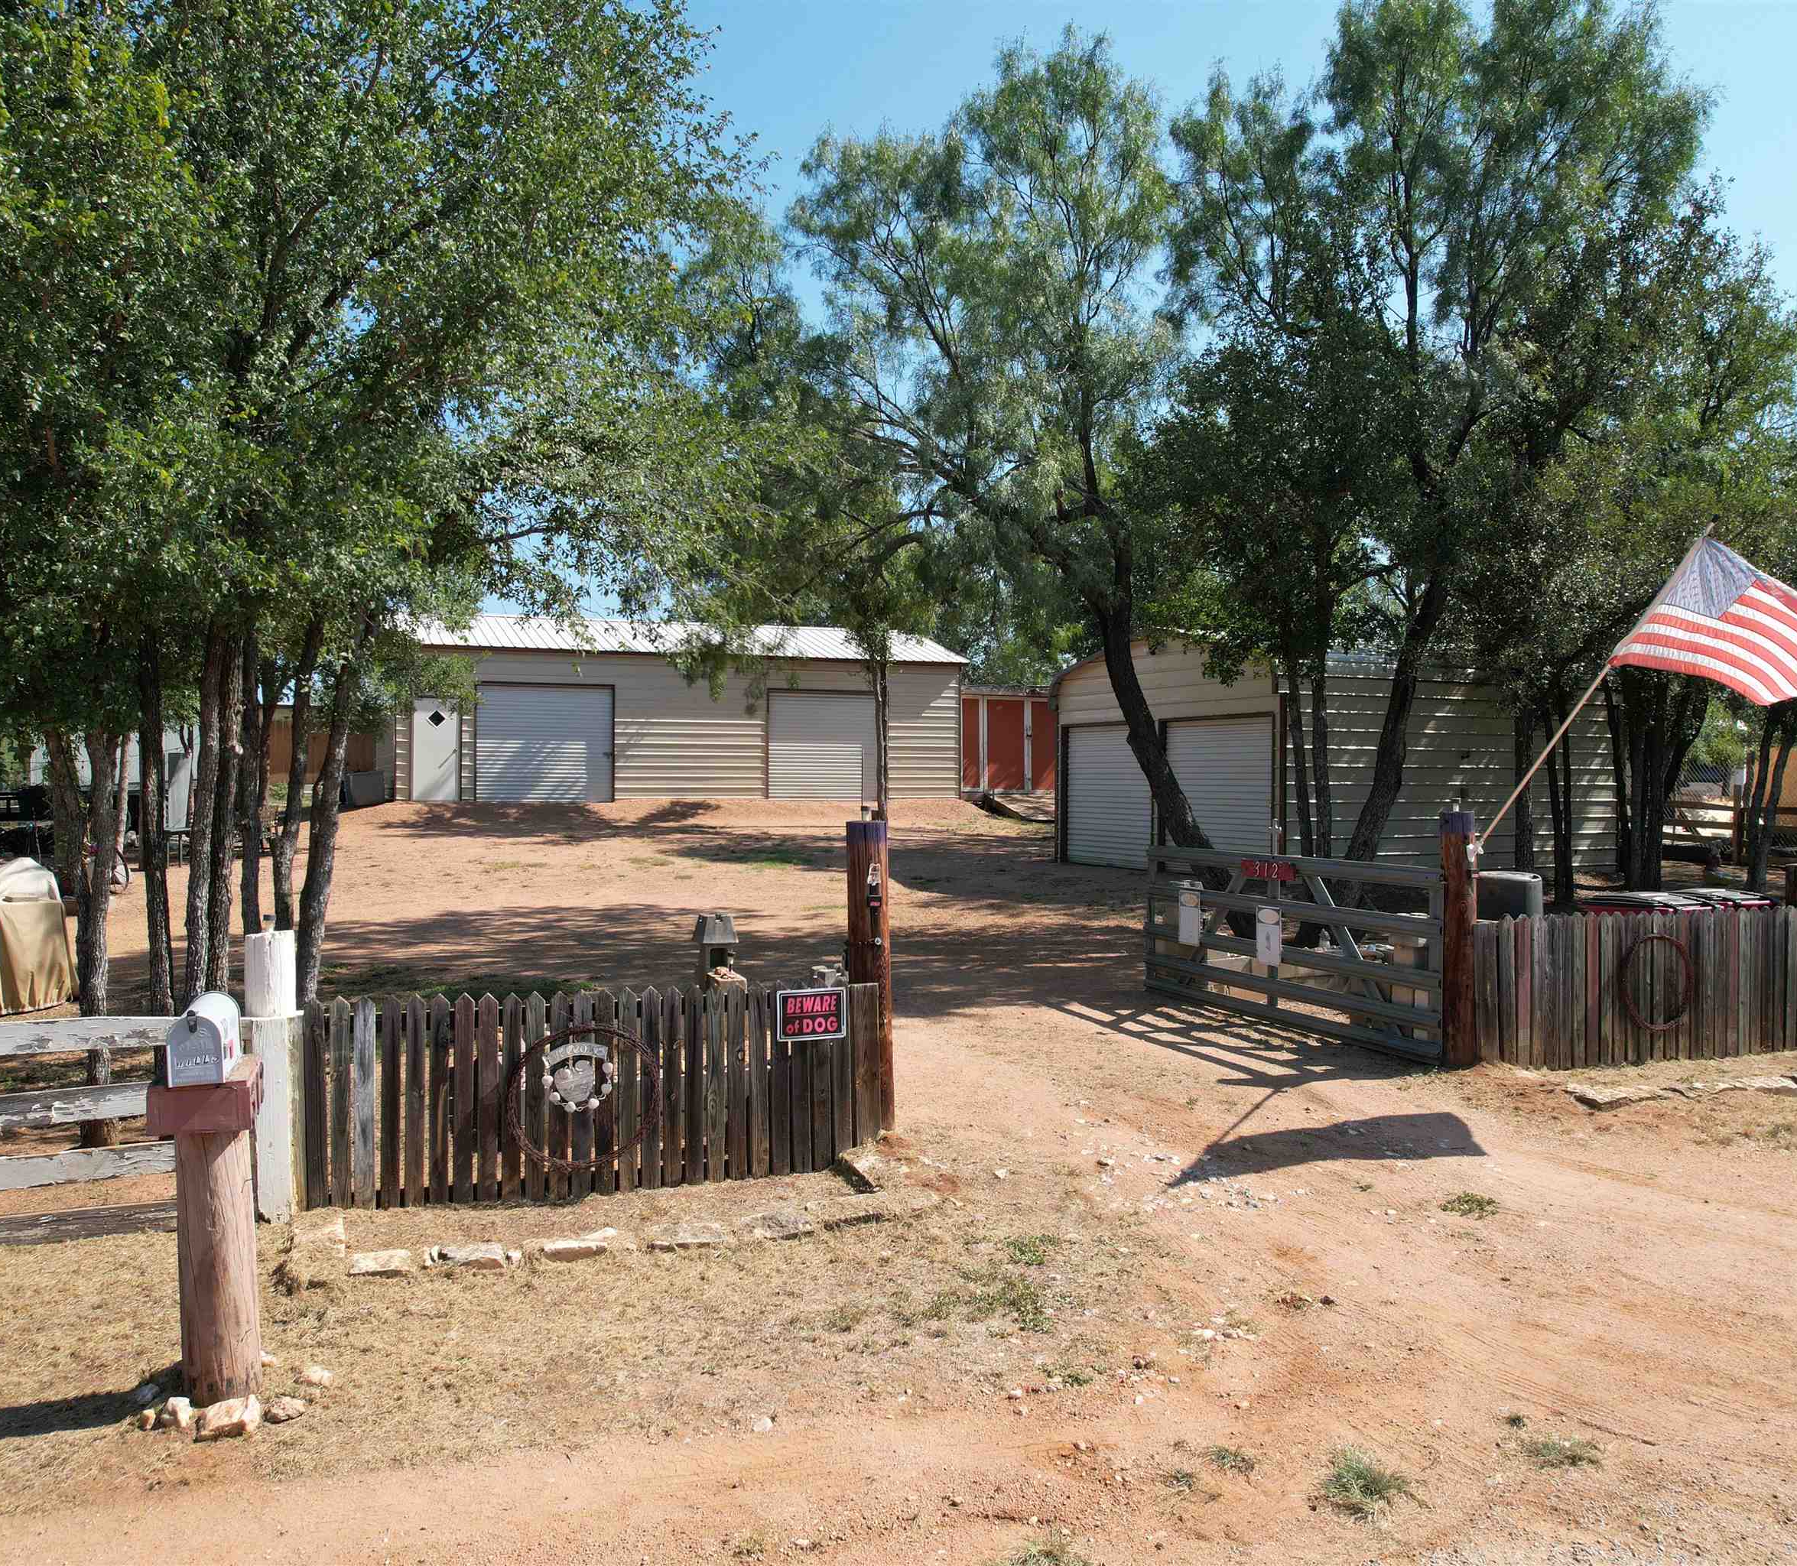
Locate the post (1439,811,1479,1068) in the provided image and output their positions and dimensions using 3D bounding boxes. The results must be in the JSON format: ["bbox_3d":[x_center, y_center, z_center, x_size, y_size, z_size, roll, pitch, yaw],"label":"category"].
[{"bbox_3d":[3.710,1.030,9.500,0.210,1.680,0.210,0,0,-17],"label":"post"}]

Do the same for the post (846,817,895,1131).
[{"bbox_3d":[-0.147,1.035,7.660,0.210,1.680,0.210,-1,0,-17],"label":"post"}]

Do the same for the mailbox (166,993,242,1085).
[{"bbox_3d":[-2.400,0.885,4.980,0.168,0.230,0.485,-2,0,-18],"label":"mailbox"}]

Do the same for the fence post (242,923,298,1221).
[{"bbox_3d":[-2.950,1.367,6.750,0.220,1.340,0.220,0,0,-17],"label":"fence post"}]

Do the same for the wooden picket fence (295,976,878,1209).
[{"bbox_3d":[-1.360,1.450,6.900,2.750,0.950,0.100,0,0,-18],"label":"wooden picket fence"}]

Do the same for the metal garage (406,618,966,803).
[{"bbox_3d":[-5.620,-1.740,33.950,12.250,4.200,7.400,0,0,-22],"label":"metal garage"}]

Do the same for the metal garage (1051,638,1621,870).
[{"bbox_3d":[6.980,-0.475,24.050,6.350,3.800,6.650,0,0,-22],"label":"metal garage"}]

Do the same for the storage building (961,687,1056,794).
[{"bbox_3d":[2.600,-1.090,35.600,3.700,2.620,3.000,0,0,-22],"label":"storage building"}]

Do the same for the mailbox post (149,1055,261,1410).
[{"bbox_3d":[-2.080,1.360,4.350,0.290,0.970,0.400,0,0,-19],"label":"mailbox post"}]

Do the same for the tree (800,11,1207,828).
[{"bbox_3d":[1.150,-3.050,14.700,4.600,9.200,4.600,0,0,0],"label":"tree"}]

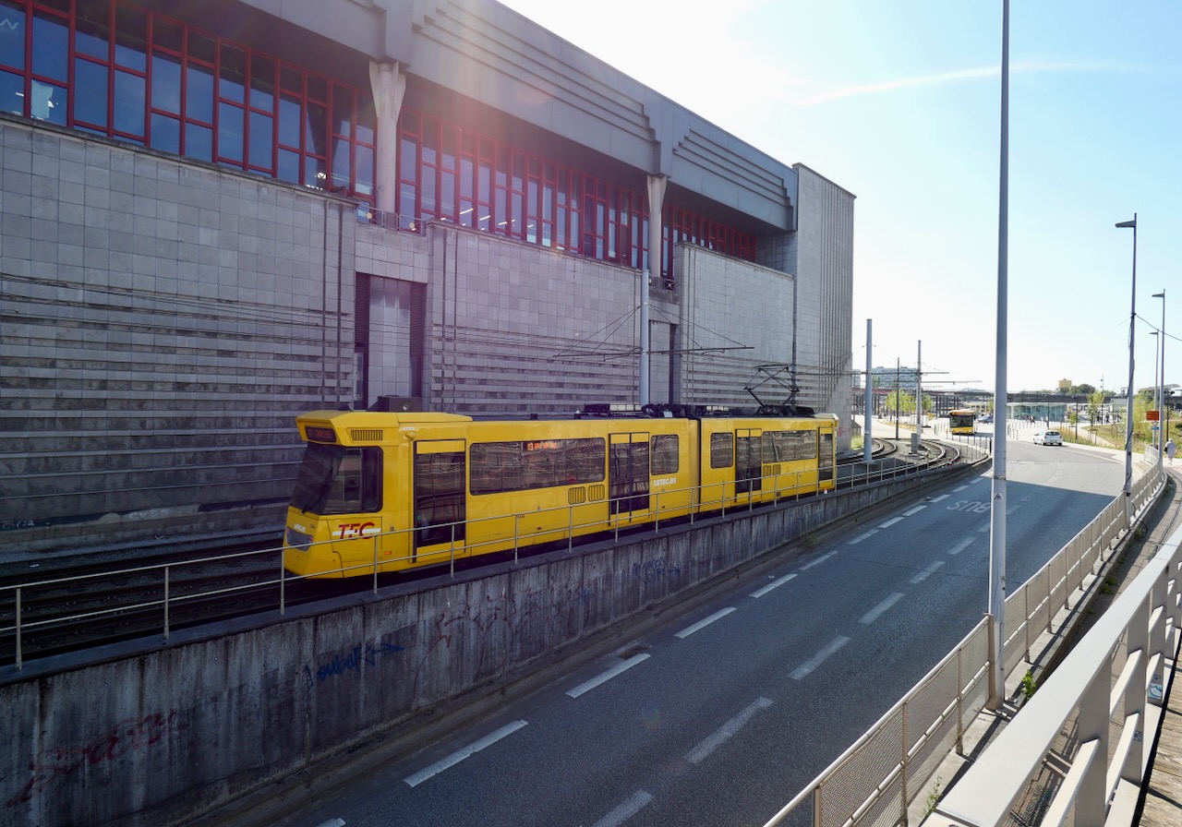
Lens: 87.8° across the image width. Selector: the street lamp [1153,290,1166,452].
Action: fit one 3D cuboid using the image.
[{"bbox_3d":[25.099,-1.279,27.203,0.300,8.500,0.500,1,0,-44],"label":"street lamp"}]

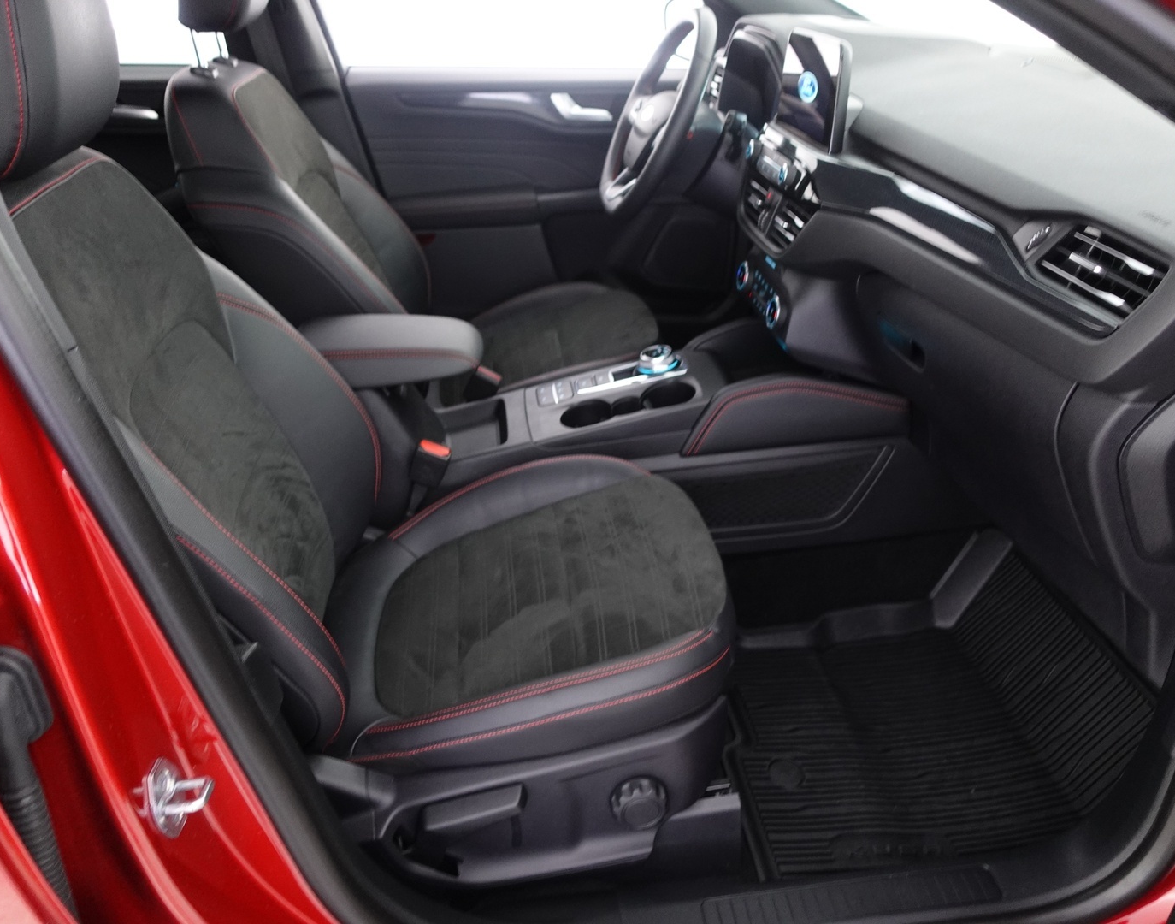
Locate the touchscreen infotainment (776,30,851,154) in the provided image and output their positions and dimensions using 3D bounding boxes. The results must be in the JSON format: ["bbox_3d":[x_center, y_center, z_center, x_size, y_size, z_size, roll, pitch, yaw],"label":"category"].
[{"bbox_3d":[0.294,-0.495,1.219,0.025,0.132,0.216,-1,29,-7],"label":"touchscreen infotainment"}]

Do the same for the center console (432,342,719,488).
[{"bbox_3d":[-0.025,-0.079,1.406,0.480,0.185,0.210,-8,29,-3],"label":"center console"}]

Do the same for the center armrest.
[{"bbox_3d":[-0.308,-0.168,1.320,0.320,0.072,0.175,-3,29,-6],"label":"center armrest"}]

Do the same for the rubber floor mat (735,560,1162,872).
[{"bbox_3d":[0.419,0.286,1.194,0.460,0.170,0.420,-3,29,-6],"label":"rubber floor mat"}]

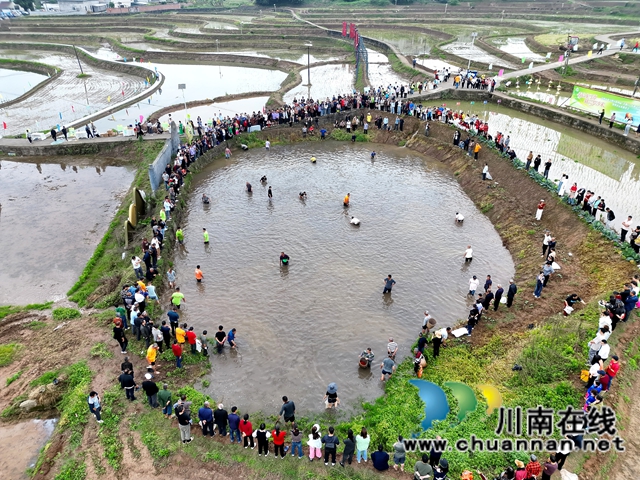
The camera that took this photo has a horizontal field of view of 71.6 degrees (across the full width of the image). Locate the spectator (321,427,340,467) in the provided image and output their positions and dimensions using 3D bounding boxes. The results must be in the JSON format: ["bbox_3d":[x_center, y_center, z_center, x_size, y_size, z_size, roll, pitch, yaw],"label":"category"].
[{"bbox_3d":[0.360,6.874,14.825,0.560,1.735,0.380,0,29,0],"label":"spectator"}]

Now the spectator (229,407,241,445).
[{"bbox_3d":[-3.057,6.590,15.892,0.480,1.678,0.330,6,30,10],"label":"spectator"}]

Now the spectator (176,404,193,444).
[{"bbox_3d":[-4.745,6.447,15.608,0.540,1.706,0.420,19,35,30],"label":"spectator"}]

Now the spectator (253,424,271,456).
[{"bbox_3d":[-2.067,7.187,15.987,0.600,1.544,0.350,2,30,4],"label":"spectator"}]

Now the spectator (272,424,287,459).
[{"bbox_3d":[-1.486,7.319,16.163,0.520,1.616,0.360,4,25,9],"label":"spectator"}]

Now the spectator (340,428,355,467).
[{"bbox_3d":[0.994,7.201,15.460,0.500,1.671,0.380,-7,25,-14],"label":"spectator"}]

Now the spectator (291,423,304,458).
[{"bbox_3d":[-0.848,7.318,16.160,0.480,1.616,0.330,5,25,11],"label":"spectator"}]

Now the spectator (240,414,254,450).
[{"bbox_3d":[-2.695,7.030,16.354,0.500,1.643,0.330,5,25,11],"label":"spectator"}]

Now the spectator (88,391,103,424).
[{"bbox_3d":[-8.669,6.468,17.245,0.500,1.558,0.500,-5,30,-9],"label":"spectator"}]

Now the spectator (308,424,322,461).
[{"bbox_3d":[-0.153,7.186,15.810,0.520,1.653,0.360,2,24,5],"label":"spectator"}]

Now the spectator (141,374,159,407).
[{"bbox_3d":[-6.661,5.917,17.515,0.560,1.650,0.380,16,33,26],"label":"spectator"}]

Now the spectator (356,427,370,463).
[{"bbox_3d":[1.509,7.295,15.835,0.500,1.636,0.330,1,24,3],"label":"spectator"}]

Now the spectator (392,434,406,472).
[{"bbox_3d":[2.808,7.301,15.204,0.500,1.617,0.380,0,29,0],"label":"spectator"}]

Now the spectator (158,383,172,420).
[{"bbox_3d":[-6.037,6.309,17.431,0.520,1.676,0.340,1,24,3],"label":"spectator"}]

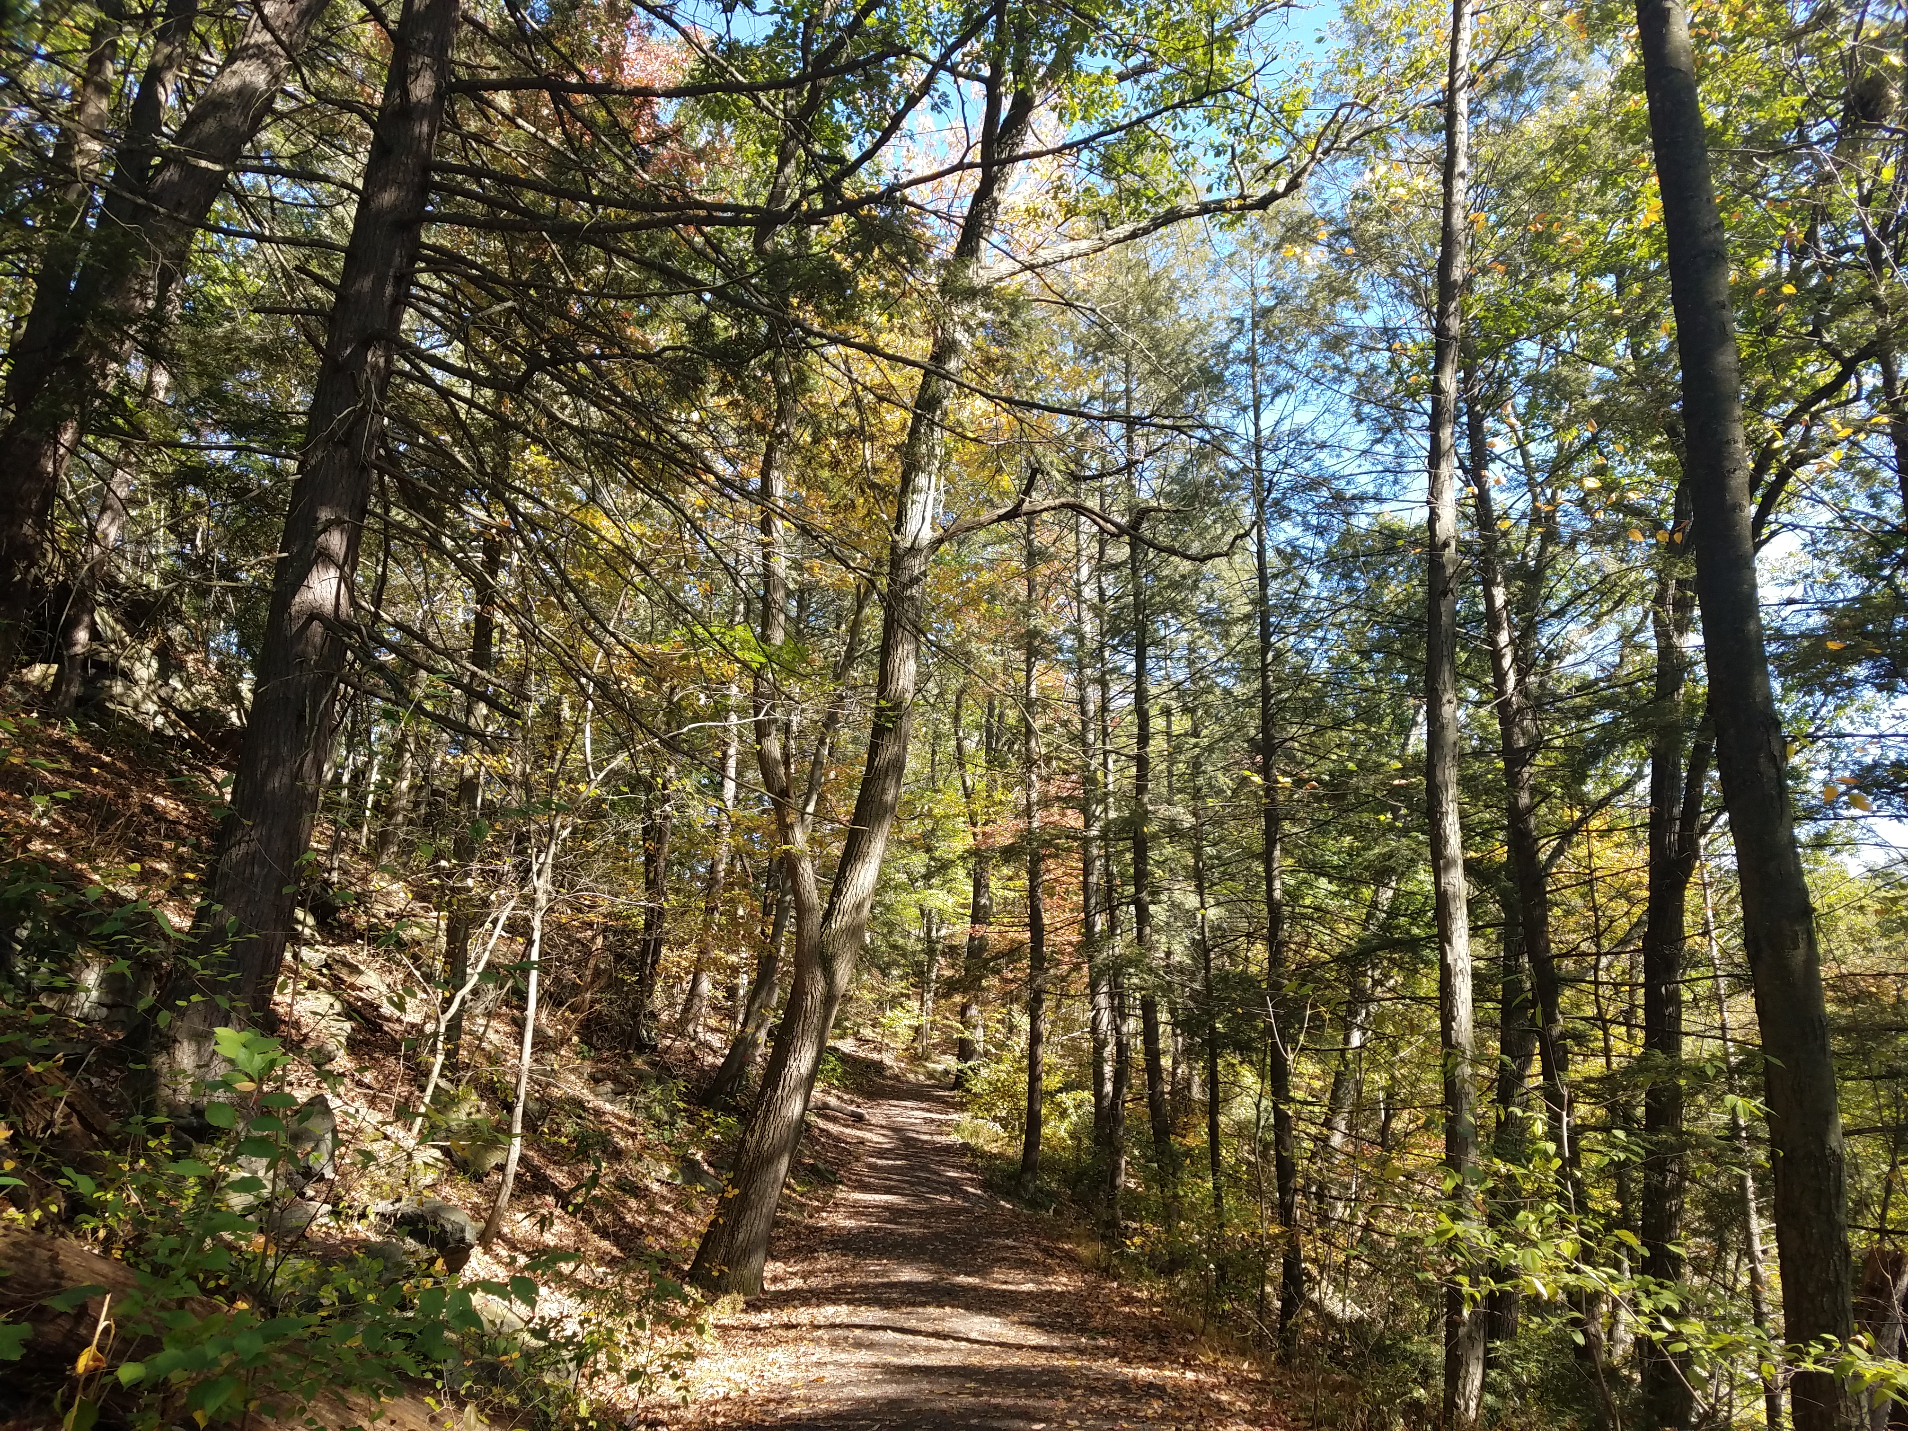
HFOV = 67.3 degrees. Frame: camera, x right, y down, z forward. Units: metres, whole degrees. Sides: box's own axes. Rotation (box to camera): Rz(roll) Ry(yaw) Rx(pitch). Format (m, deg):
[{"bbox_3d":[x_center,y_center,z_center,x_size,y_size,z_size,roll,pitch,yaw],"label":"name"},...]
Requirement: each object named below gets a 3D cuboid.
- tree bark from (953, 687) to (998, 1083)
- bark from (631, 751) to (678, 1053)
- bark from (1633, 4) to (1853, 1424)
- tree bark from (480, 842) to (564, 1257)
[{"bbox_3d":[0.376,2.853,24.897,0.720,6.860,0.500,0,-10,0],"label":"tree bark"},{"bbox_3d":[-3.323,2.035,15.895,0.460,3.330,0.360,0,-10,0],"label":"bark"},{"bbox_3d":[3.451,-0.149,6.333,0.320,6.710,0.300,0,-10,0],"label":"bark"},{"bbox_3d":[-1.850,1.366,6.154,0.330,1.730,0.200,0,-10,0],"label":"tree bark"}]

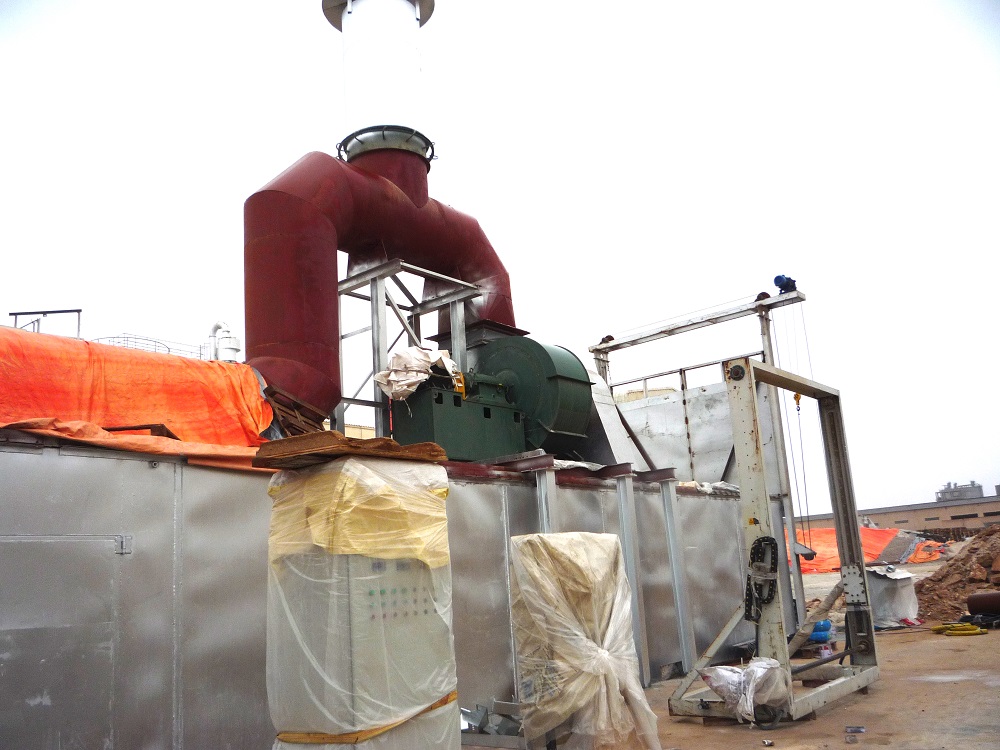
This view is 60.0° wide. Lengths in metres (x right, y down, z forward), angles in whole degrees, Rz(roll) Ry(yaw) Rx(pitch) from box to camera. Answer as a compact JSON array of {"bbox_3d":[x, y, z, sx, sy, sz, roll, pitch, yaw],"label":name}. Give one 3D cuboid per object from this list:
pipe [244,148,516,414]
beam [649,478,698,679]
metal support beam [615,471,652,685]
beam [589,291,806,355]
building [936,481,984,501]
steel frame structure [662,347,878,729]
[{"bbox_3d":[-1.227,-0.854,10.175,1.000,3.450,4.000,-13,-15,36],"label":"pipe"},{"bbox_3d":[2.323,2.584,11.216,0.140,2.461,0.145,-13,-15,36],"label":"beam"},{"bbox_3d":[1.591,2.461,10.438,0.140,2.475,0.145,-13,-15,36],"label":"metal support beam"},{"bbox_3d":[3.452,-0.867,16.080,4.462,0.130,0.340,-15,-16,42],"label":"beam"},{"bbox_3d":[79.802,23.288,149.667,8.000,9.430,7.000,-10,-13,27],"label":"building"},{"bbox_3d":[2.770,1.675,9.170,1.163,3.232,2.537,-13,-15,36],"label":"steel frame structure"}]

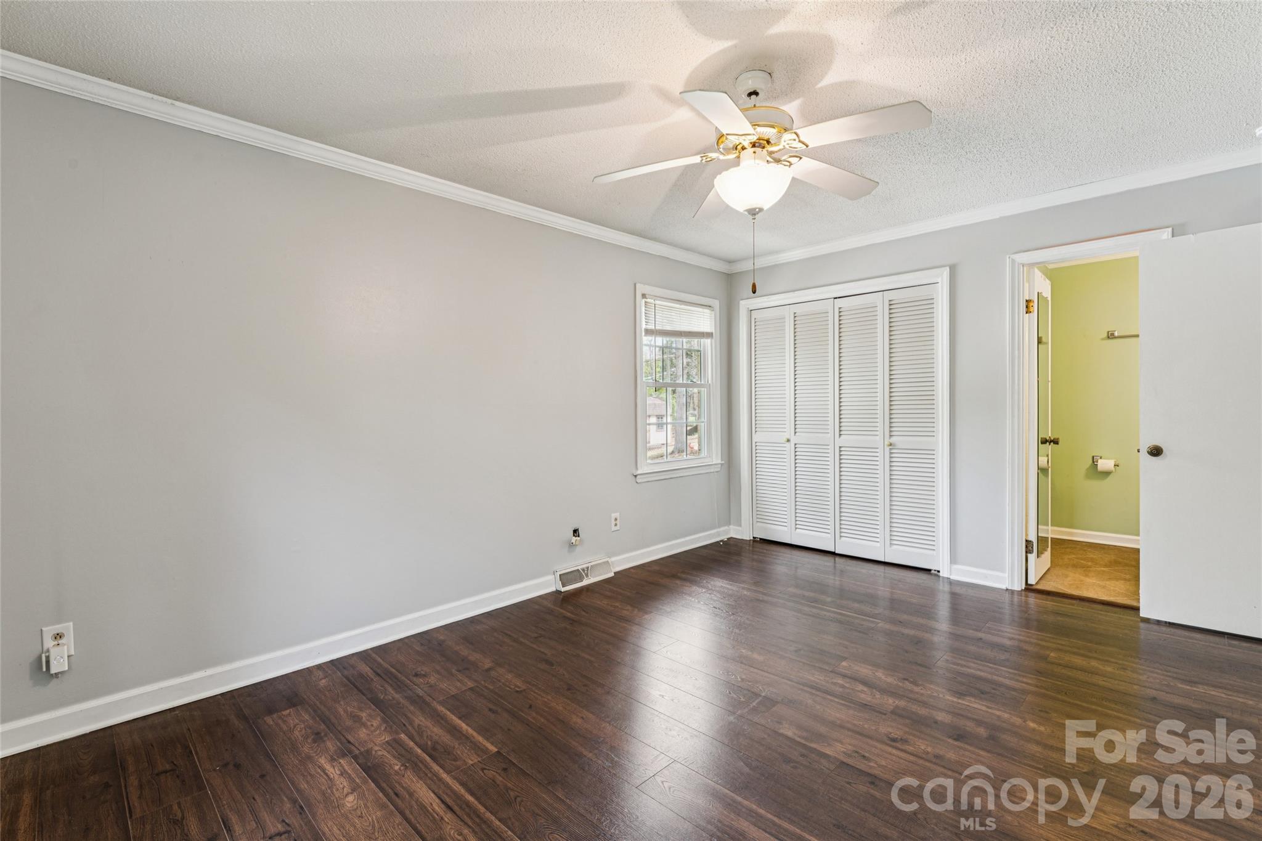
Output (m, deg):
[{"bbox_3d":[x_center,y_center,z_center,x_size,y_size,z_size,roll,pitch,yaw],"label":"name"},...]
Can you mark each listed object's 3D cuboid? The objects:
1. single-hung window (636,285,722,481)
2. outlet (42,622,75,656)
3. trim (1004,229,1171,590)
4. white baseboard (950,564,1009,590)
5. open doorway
[{"bbox_3d":[0.397,-0.291,4.580,0.115,1.483,1.067,1,2,45],"label":"single-hung window"},{"bbox_3d":[-2.107,0.814,2.064,0.009,0.123,0.078,1,2,45],"label":"outlet"},{"bbox_3d":[2.663,0.024,3.307,0.744,2.119,0.028,1,2,45],"label":"trim"},{"bbox_3d":[2.294,1.033,3.710,0.329,0.097,0.016,1,2,45],"label":"white baseboard"},{"bbox_3d":[2.710,0.060,3.339,0.595,2.044,0.130,1,2,45],"label":"open doorway"}]

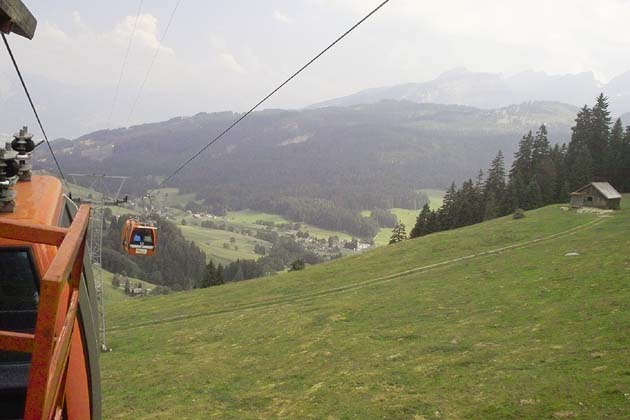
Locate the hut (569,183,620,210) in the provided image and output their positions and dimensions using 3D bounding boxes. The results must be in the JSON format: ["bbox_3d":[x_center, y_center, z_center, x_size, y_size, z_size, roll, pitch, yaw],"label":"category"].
[{"bbox_3d":[51.199,-2.704,108.469,5.900,4.700,7.000,-3,6,-40],"label":"hut"}]

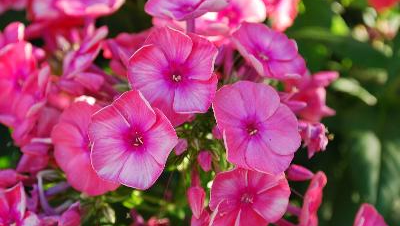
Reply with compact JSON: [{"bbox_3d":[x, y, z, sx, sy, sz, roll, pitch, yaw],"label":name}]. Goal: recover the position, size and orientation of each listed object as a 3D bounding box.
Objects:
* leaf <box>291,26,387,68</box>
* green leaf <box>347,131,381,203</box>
[{"bbox_3d":[0.069,-0.032,0.400,0.046,0.007,0.022,16,49,7],"label":"leaf"},{"bbox_3d":[0.082,0.027,0.400,0.017,0.036,0.007,-4,-15,5],"label":"green leaf"}]

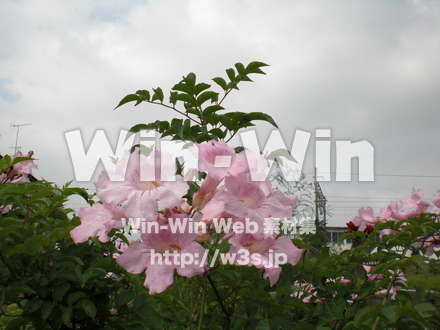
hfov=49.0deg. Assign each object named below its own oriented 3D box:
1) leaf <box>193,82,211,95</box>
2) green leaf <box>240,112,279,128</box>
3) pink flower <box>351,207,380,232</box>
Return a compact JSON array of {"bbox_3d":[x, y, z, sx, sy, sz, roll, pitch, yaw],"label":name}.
[{"bbox_3d":[-0.016,-0.067,0.430,0.018,0.004,0.011,-27,23,25],"label":"leaf"},{"bbox_3d":[0.039,-0.044,0.480,0.038,0.013,0.015,9,6,6],"label":"green leaf"},{"bbox_3d":[0.348,0.130,1.150,0.055,0.057,0.058,6,-3,41],"label":"pink flower"}]

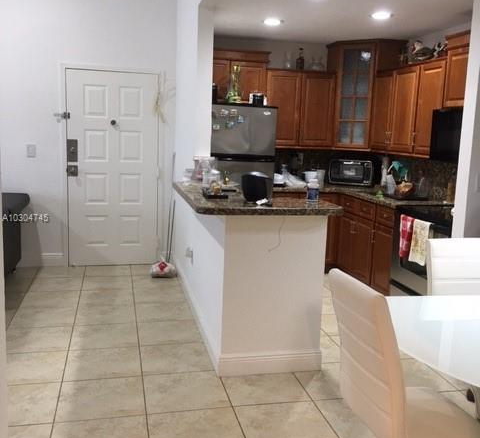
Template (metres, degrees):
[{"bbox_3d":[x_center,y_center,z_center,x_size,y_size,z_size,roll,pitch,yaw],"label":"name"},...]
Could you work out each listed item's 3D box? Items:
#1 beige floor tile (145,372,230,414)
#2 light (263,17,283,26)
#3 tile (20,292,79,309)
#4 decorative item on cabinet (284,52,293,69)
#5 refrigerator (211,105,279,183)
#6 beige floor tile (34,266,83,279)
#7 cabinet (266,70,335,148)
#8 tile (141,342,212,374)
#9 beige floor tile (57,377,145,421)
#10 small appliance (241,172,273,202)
[{"bbox_3d":[-0.315,0.987,3.065,0.455,0.010,0.451,-1,9,-13],"label":"beige floor tile"},{"bbox_3d":[0.297,-1.811,4.894,0.175,0.030,0.175,0,9,-13],"label":"light"},{"bbox_3d":[-1.591,0.691,4.564,0.446,0.010,0.446,0,9,-13],"label":"tile"},{"bbox_3d":[0.521,-1.676,5.728,0.080,0.190,0.080,0,9,-13],"label":"decorative item on cabinet"},{"bbox_3d":[-0.115,-0.274,5.531,0.755,1.710,0.750,0,9,-13],"label":"refrigerator"},{"bbox_3d":[-1.792,0.547,5.433,0.446,0.010,0.446,0,9,-13],"label":"beige floor tile"},{"bbox_3d":[0.637,-1.185,5.842,0.780,0.815,0.328,0,9,-13],"label":"cabinet"},{"bbox_3d":[-0.415,0.913,3.500,0.455,0.010,0.451,-1,9,-13],"label":"tile"},{"bbox_3d":[-0.761,0.991,2.963,0.455,0.010,0.451,-1,9,-13],"label":"beige floor tile"},{"bbox_3d":[0.090,-0.203,3.406,0.165,0.180,0.200,-1,9,-13],"label":"small appliance"}]

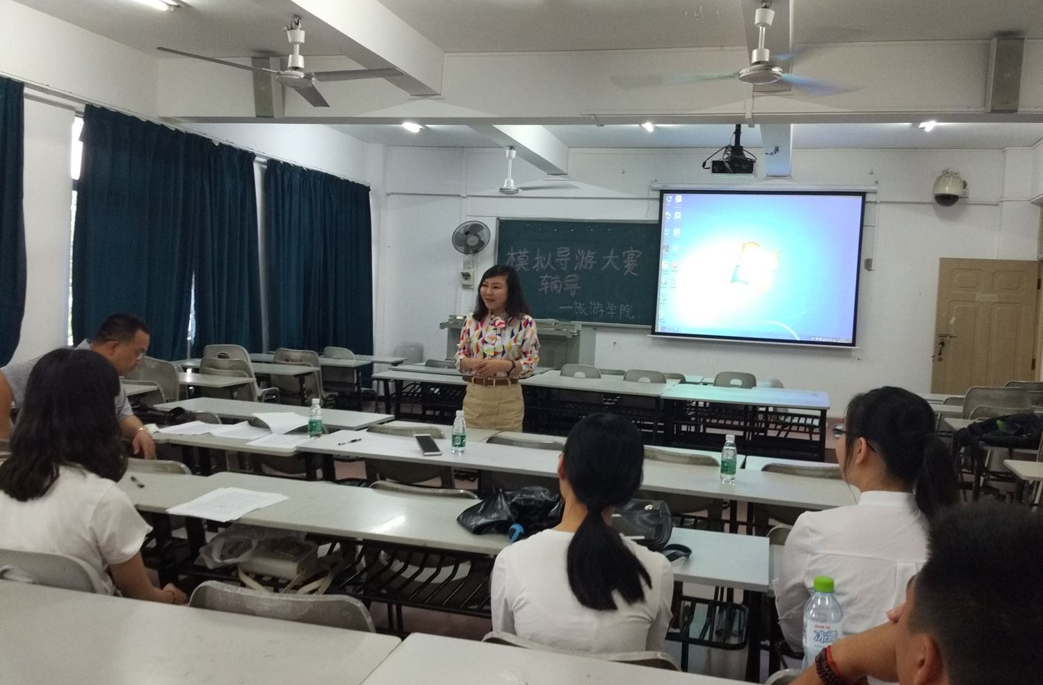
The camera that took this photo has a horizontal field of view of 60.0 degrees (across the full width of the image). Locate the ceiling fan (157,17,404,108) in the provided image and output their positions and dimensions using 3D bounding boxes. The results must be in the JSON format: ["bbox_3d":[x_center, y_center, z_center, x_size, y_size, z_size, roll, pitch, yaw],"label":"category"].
[{"bbox_3d":[-1.290,-1.650,5.101,1.340,0.440,1.340,4,4,14],"label":"ceiling fan"}]

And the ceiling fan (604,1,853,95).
[{"bbox_3d":[1.062,-1.308,3.987,1.380,0.360,1.380,4,4,15],"label":"ceiling fan"}]

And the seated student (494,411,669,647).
[{"bbox_3d":[0.145,0.745,2.074,0.420,1.210,0.660,3,4,12],"label":"seated student"}]

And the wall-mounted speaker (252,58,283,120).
[{"bbox_3d":[-1.746,-1.737,6.216,0.150,0.410,0.150,4,4,14],"label":"wall-mounted speaker"}]

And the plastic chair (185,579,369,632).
[{"bbox_3d":[-0.449,0.894,2.133,0.430,0.800,0.500,3,4,15],"label":"plastic chair"}]

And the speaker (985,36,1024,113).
[{"bbox_3d":[2.829,-1.552,5.295,0.150,0.410,0.150,4,4,15],"label":"speaker"}]

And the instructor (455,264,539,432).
[{"bbox_3d":[-0.142,0.360,4.965,0.470,1.567,0.330,3,4,0],"label":"instructor"}]

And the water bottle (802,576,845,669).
[{"bbox_3d":[0.481,0.491,1.436,0.065,0.232,0.065,3,4,15],"label":"water bottle"}]

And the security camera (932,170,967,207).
[{"bbox_3d":[4.279,-1.536,9.062,0.300,0.372,0.400,4,4,15],"label":"security camera"}]

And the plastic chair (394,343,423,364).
[{"bbox_3d":[-1.222,0.428,8.954,0.430,0.800,0.500,3,4,15],"label":"plastic chair"}]

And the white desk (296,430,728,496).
[{"bbox_3d":[-0.021,0.882,3.944,1.930,0.750,0.460,4,4,17],"label":"white desk"}]

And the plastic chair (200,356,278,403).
[{"bbox_3d":[-1.941,0.493,6.440,0.450,0.790,0.490,4,4,15],"label":"plastic chair"}]

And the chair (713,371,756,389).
[{"bbox_3d":[1.870,0.646,7.986,0.440,0.800,0.500,4,4,14],"label":"chair"}]

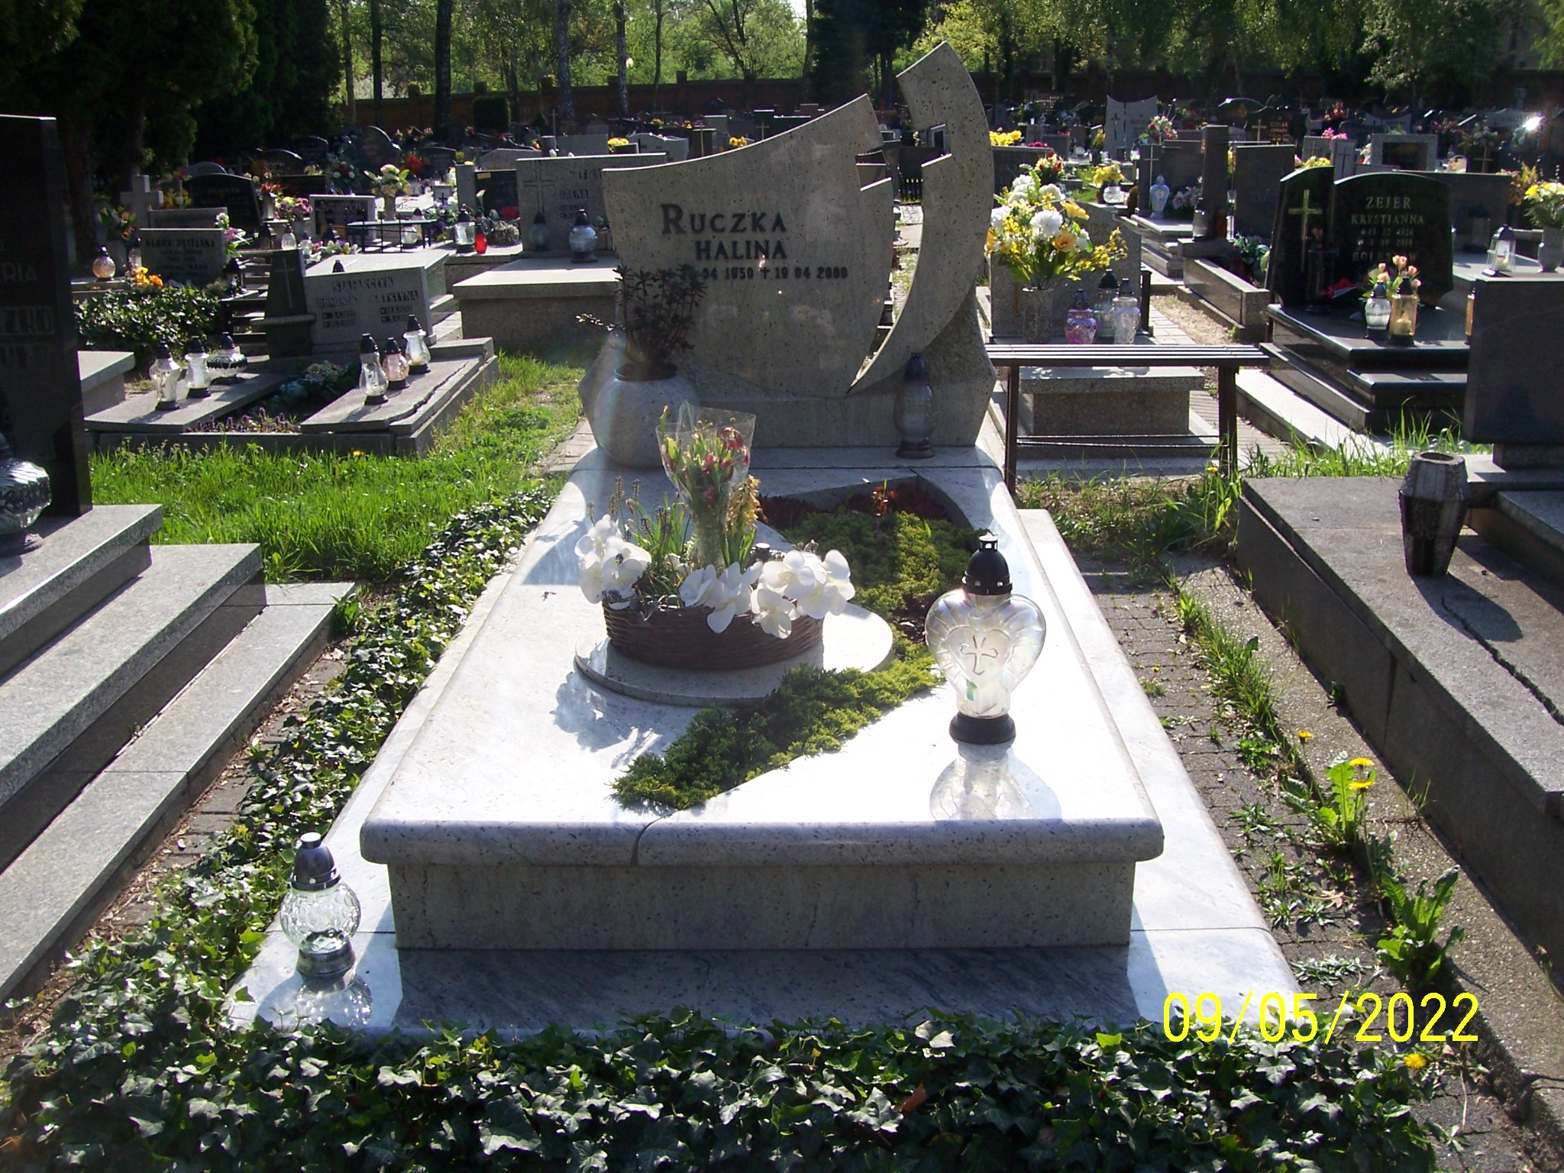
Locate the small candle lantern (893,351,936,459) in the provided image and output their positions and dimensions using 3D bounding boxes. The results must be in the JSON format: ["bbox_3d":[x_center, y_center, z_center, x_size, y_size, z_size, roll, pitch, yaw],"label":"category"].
[{"bbox_3d":[0.348,-0.477,4.017,0.112,0.273,0.112,0,18,2],"label":"small candle lantern"}]

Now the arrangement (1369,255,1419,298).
[{"bbox_3d":[2.659,-1.338,6.677,0.220,0.200,0.190,-1,18,0],"label":"arrangement"}]

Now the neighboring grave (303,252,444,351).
[{"bbox_3d":[-1.976,-1.336,7.418,0.580,0.385,0.140,-4,19,-9],"label":"neighboring grave"}]

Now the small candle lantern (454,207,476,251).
[{"bbox_3d":[-1.858,-2.095,9.000,0.127,0.260,0.127,-1,18,0],"label":"small candle lantern"}]

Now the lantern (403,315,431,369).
[{"bbox_3d":[-1.460,-0.983,6.150,0.115,0.216,0.115,-1,18,0],"label":"lantern"}]

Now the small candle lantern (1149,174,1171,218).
[{"bbox_3d":[2.264,-2.328,9.162,0.124,0.254,0.124,0,19,2],"label":"small candle lantern"}]

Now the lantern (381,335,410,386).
[{"bbox_3d":[-1.466,-0.845,5.786,0.104,0.188,0.104,0,19,2],"label":"lantern"}]

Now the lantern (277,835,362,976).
[{"bbox_3d":[-0.630,0.431,2.100,0.114,0.197,0.114,0,19,2],"label":"lantern"}]

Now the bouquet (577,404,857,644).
[{"bbox_3d":[-0.119,-0.135,2.632,0.485,0.349,0.369,0,19,2],"label":"bouquet"}]

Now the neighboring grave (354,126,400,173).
[{"bbox_3d":[-4.225,-4.459,15.887,0.555,0.572,0.130,-1,18,0],"label":"neighboring grave"}]

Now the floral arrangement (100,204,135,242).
[{"bbox_3d":[-4.276,-2.339,9.887,0.230,0.250,0.210,-1,18,0],"label":"floral arrangement"}]

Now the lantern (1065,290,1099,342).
[{"bbox_3d":[1.095,-0.980,5.582,0.118,0.196,0.118,0,19,2],"label":"lantern"}]

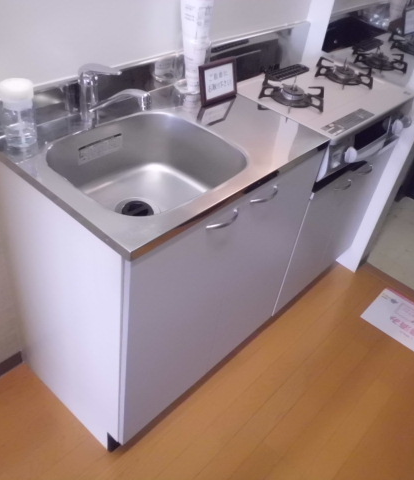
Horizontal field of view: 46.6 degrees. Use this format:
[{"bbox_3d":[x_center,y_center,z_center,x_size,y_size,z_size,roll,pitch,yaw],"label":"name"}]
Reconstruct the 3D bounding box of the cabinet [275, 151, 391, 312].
[{"bbox_3d":[0.289,-0.139,1.910,0.474,0.644,0.589,34,46,26],"label":"cabinet"}]

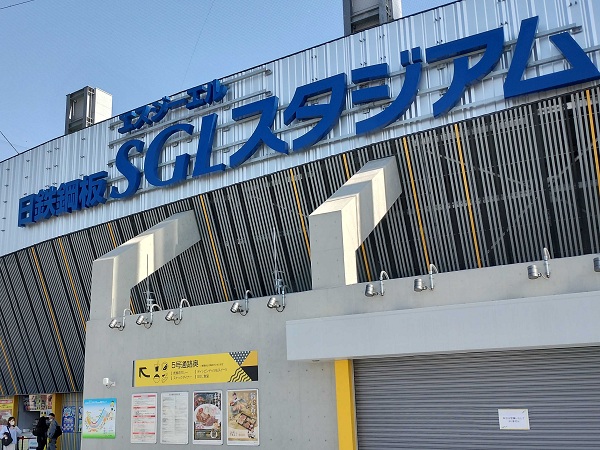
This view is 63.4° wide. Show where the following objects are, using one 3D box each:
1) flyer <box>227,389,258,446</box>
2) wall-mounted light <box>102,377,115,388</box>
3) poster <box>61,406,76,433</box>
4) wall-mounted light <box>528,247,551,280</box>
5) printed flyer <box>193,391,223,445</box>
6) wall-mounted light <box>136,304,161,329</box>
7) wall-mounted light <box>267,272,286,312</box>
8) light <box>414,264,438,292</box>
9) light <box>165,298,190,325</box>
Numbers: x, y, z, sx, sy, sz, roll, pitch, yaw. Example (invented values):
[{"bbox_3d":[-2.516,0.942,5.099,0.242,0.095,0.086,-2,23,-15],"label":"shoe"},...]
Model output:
[{"bbox_3d":[-1.104,3.707,9.389,0.730,1.030,0.030,-11,-17,25],"label":"flyer"},{"bbox_3d":[-4.304,3.576,10.968,0.190,0.250,0.240,-11,-17,25],"label":"wall-mounted light"},{"bbox_3d":[-7.830,6.613,16.449,0.628,0.830,0.030,-11,-17,25],"label":"poster"},{"bbox_3d":[3.747,0.622,7.596,0.330,0.510,0.400,-11,-17,25],"label":"wall-mounted light"},{"bbox_3d":[-1.845,3.862,9.736,0.730,1.030,0.030,-11,-17,25],"label":"printed flyer"},{"bbox_3d":[-3.434,2.057,10.978,0.330,0.540,0.400,-11,-17,25],"label":"wall-mounted light"},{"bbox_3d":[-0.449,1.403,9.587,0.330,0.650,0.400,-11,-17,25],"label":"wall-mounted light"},{"bbox_3d":[2.159,0.925,8.347,0.330,0.510,0.400,-11,-17,25],"label":"light"},{"bbox_3d":[-2.686,1.901,10.627,0.330,0.540,0.400,-11,-17,25],"label":"light"}]

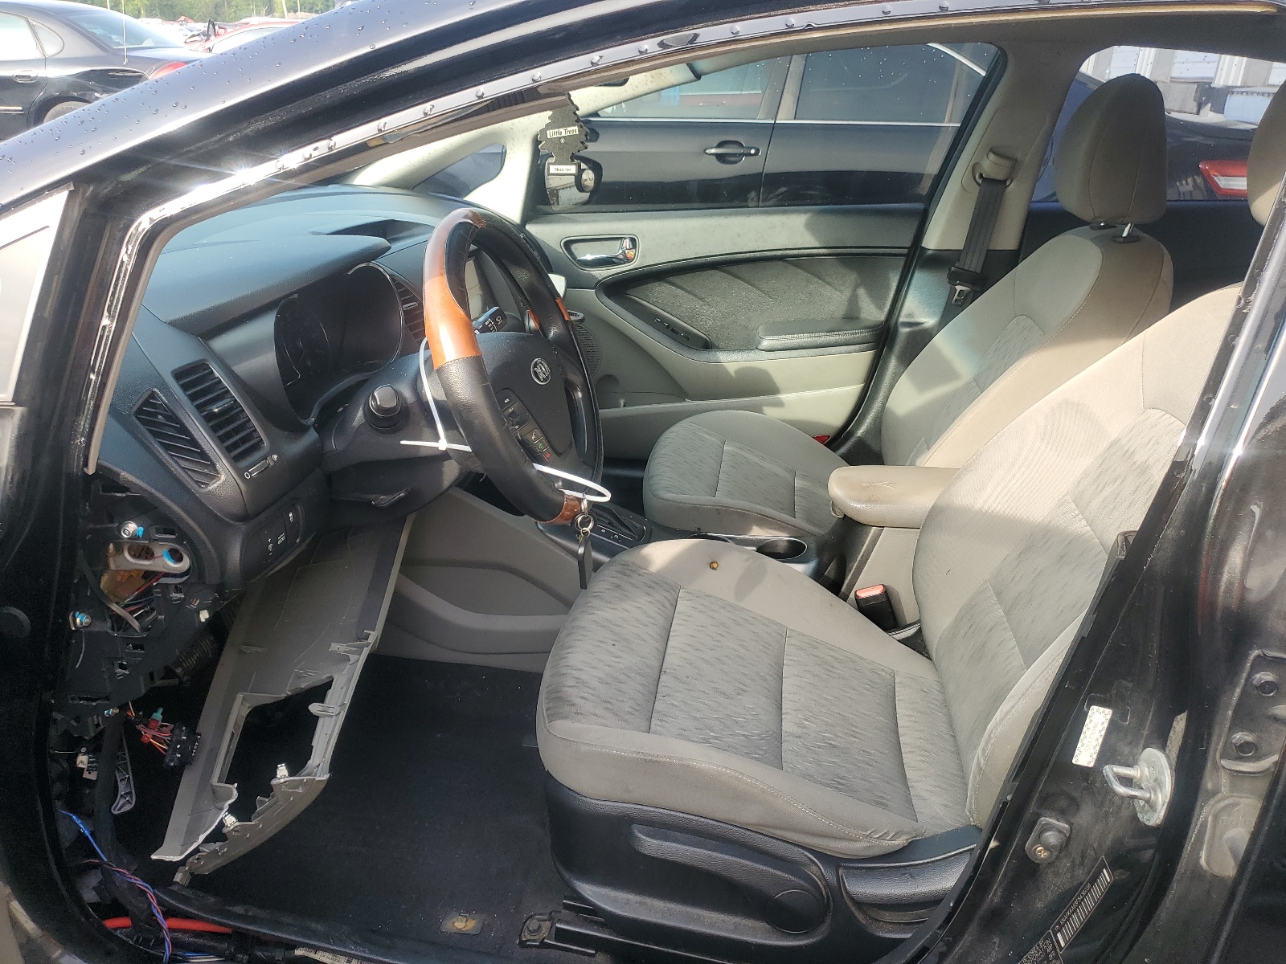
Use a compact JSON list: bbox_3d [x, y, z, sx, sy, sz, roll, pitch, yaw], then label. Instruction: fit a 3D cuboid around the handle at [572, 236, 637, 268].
[{"bbox_3d":[-0.082,-0.502,2.108,0.145,0.065,0.040,5,25,8],"label":"handle"}]

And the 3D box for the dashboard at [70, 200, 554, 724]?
[{"bbox_3d":[-0.519,-0.208,1.560,0.570,0.475,1.380,5,25,8],"label":"dashboard"}]

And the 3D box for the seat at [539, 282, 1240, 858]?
[{"bbox_3d":[0.321,0.000,1.115,0.870,0.850,0.530,5,25,8],"label":"seat"}]

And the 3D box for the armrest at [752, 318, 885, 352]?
[{"bbox_3d":[0.384,-0.312,2.084,0.275,0.055,0.085,5,25,8],"label":"armrest"}]

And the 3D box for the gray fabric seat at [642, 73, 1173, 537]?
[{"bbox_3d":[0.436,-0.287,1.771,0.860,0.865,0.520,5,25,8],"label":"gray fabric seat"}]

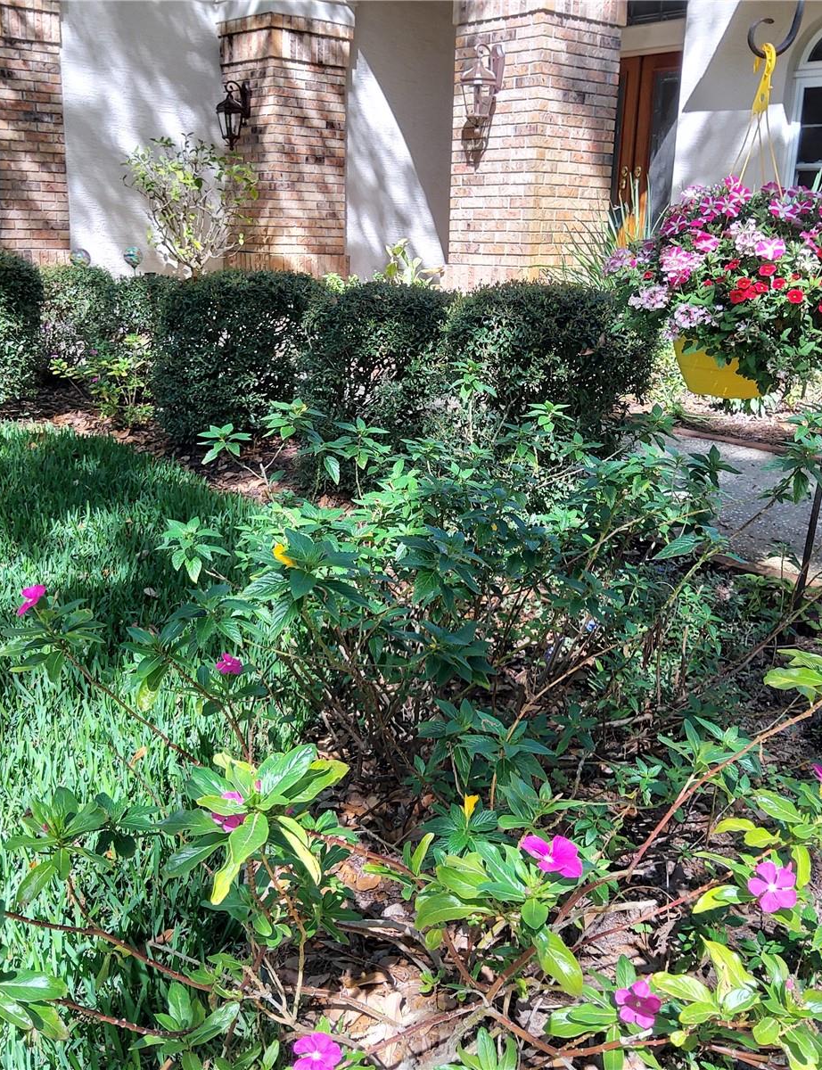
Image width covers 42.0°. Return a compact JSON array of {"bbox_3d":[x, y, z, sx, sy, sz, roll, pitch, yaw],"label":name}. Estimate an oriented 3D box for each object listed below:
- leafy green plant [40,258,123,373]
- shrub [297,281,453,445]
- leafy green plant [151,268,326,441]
[{"bbox_3d":[-2.208,-1.352,6.907,0.660,0.775,0.620,0,14,-9],"label":"leafy green plant"},{"bbox_3d":[-0.139,-0.610,4.242,0.620,0.761,0.680,1,14,-1],"label":"shrub"},{"bbox_3d":[-0.846,-0.885,5.205,0.800,0.782,0.760,1,14,-5],"label":"leafy green plant"}]

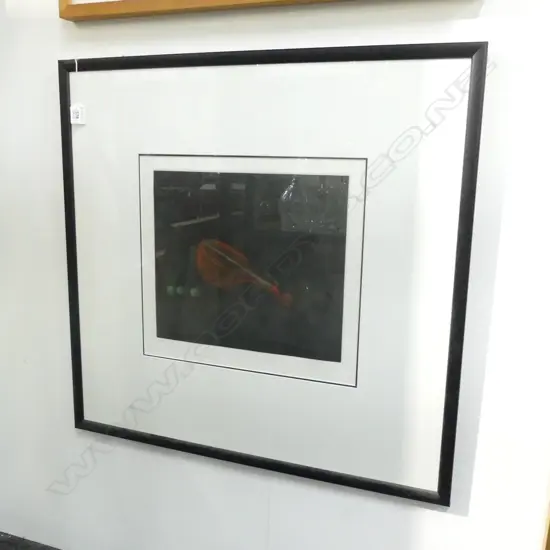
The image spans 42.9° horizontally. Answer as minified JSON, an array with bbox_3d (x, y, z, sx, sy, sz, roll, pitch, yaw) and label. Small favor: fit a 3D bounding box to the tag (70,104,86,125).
[{"bbox_3d":[-0.358,-0.292,1.272,0.032,0.037,0.003,5,13,22],"label":"tag"}]

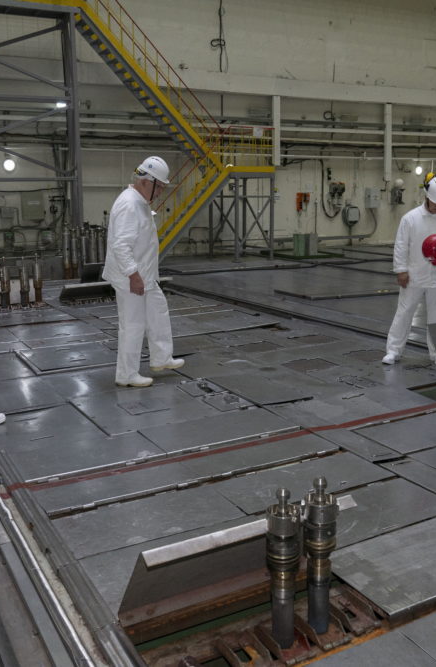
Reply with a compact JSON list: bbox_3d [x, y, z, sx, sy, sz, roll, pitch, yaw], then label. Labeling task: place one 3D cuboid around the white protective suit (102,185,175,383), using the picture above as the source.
[{"bbox_3d":[-0.673,-0.419,5.878,0.600,1.646,0.550,-1,11,-1],"label":"white protective suit"}]

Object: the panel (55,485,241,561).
[{"bbox_3d":[-0.336,0.955,3.528,0.894,0.030,0.422,-7,13,-27],"label":"panel"}]

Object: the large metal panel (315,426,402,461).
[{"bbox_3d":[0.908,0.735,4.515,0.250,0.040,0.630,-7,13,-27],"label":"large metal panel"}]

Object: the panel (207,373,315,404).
[{"bbox_3d":[0.312,0.479,5.861,0.470,0.040,0.950,-7,13,-27],"label":"panel"}]

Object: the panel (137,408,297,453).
[{"bbox_3d":[0.015,0.684,4.873,1.034,0.030,0.491,-7,13,-27],"label":"panel"}]

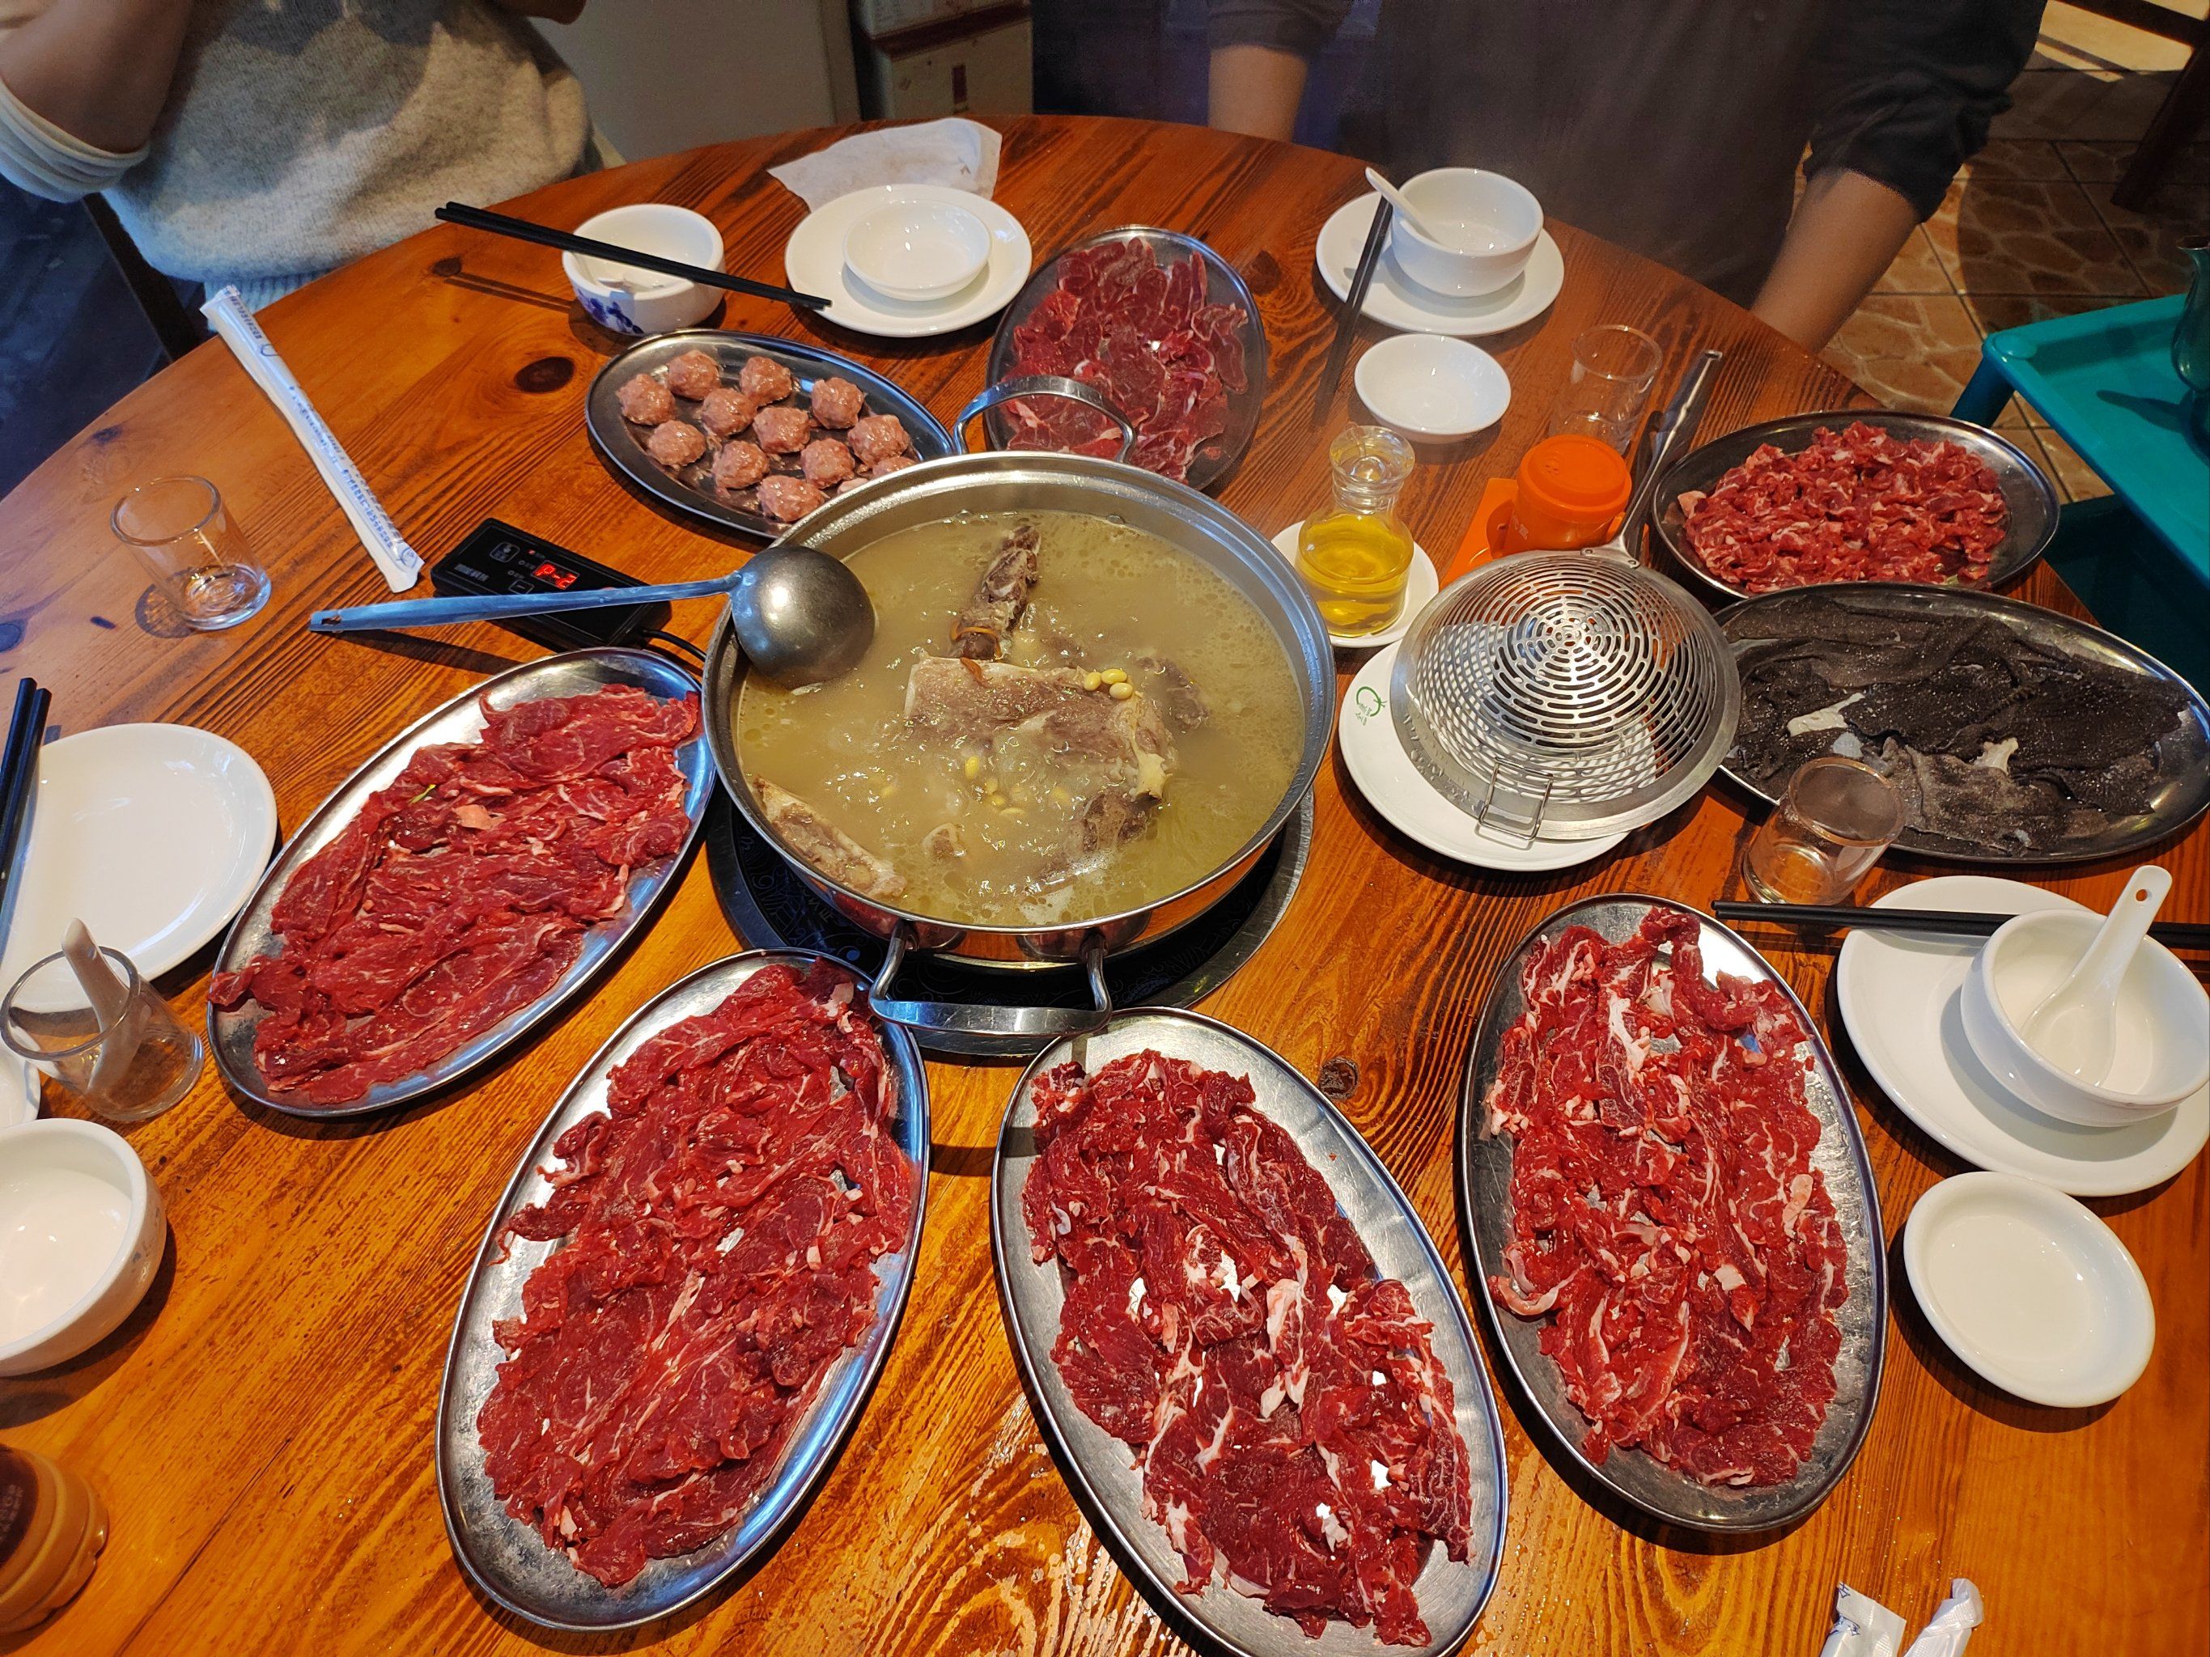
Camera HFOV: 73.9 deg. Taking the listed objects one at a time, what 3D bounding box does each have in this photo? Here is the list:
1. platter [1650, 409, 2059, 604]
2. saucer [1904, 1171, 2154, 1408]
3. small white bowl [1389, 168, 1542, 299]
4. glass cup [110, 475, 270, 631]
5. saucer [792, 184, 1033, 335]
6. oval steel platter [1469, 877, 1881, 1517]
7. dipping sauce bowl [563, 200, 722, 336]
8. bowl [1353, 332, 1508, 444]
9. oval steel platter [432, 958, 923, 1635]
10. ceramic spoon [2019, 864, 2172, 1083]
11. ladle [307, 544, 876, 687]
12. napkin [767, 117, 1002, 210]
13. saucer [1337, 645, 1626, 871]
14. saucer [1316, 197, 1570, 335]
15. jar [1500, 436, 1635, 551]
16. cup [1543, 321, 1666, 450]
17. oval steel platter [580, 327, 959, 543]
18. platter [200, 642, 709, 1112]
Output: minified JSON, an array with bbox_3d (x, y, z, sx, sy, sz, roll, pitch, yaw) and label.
[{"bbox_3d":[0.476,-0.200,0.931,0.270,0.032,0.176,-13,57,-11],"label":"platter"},{"bbox_3d":[0.398,0.204,0.643,0.101,0.023,0.101,1,56,-1],"label":"saucer"},{"bbox_3d":[0.256,-0.420,1.054,0.105,0.049,0.105,3,55,0],"label":"small white bowl"},{"bbox_3d":[-0.510,-0.153,0.827,0.055,0.069,0.055,1,56,-1],"label":"glass cup"},{"bbox_3d":[-0.140,-0.402,1.054,0.175,0.022,0.175,1,55,-1],"label":"saucer"},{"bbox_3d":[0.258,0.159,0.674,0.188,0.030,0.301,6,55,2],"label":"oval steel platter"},{"bbox_3d":[-0.313,-0.379,1.016,0.104,0.049,0.104,1,55,-1],"label":"dipping sauce bowl"},{"bbox_3d":[0.218,-0.289,0.987,0.103,0.026,0.103,3,55,0],"label":"bowl"},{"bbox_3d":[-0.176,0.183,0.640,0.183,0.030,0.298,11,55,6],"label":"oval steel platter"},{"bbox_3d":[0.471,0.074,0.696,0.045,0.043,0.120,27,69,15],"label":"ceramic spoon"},{"bbox_3d":[-0.286,-0.110,0.799,0.360,0.062,0.083,2,54,17],"label":"ladle"},{"bbox_3d":[-0.156,-0.493,1.120,0.180,0.018,0.140,-13,57,-11],"label":"napkin"},{"bbox_3d":[0.215,-0.042,0.817,0.173,0.022,0.173,1,55,-1],"label":"saucer"},{"bbox_3d":[0.237,-0.399,1.046,0.173,0.020,0.173,3,56,0],"label":"saucer"},{"bbox_3d":[0.278,-0.196,0.883,0.067,0.065,0.066,3,56,0],"label":"jar"},{"bbox_3d":[0.319,-0.279,0.940,0.055,0.065,0.055,3,56,0],"label":"cup"},{"bbox_3d":[-0.209,-0.241,0.922,0.264,0.025,0.163,29,60,17],"label":"oval steel platter"},{"bbox_3d":[-0.314,0.019,0.743,0.184,0.025,0.300,25,59,14],"label":"platter"}]

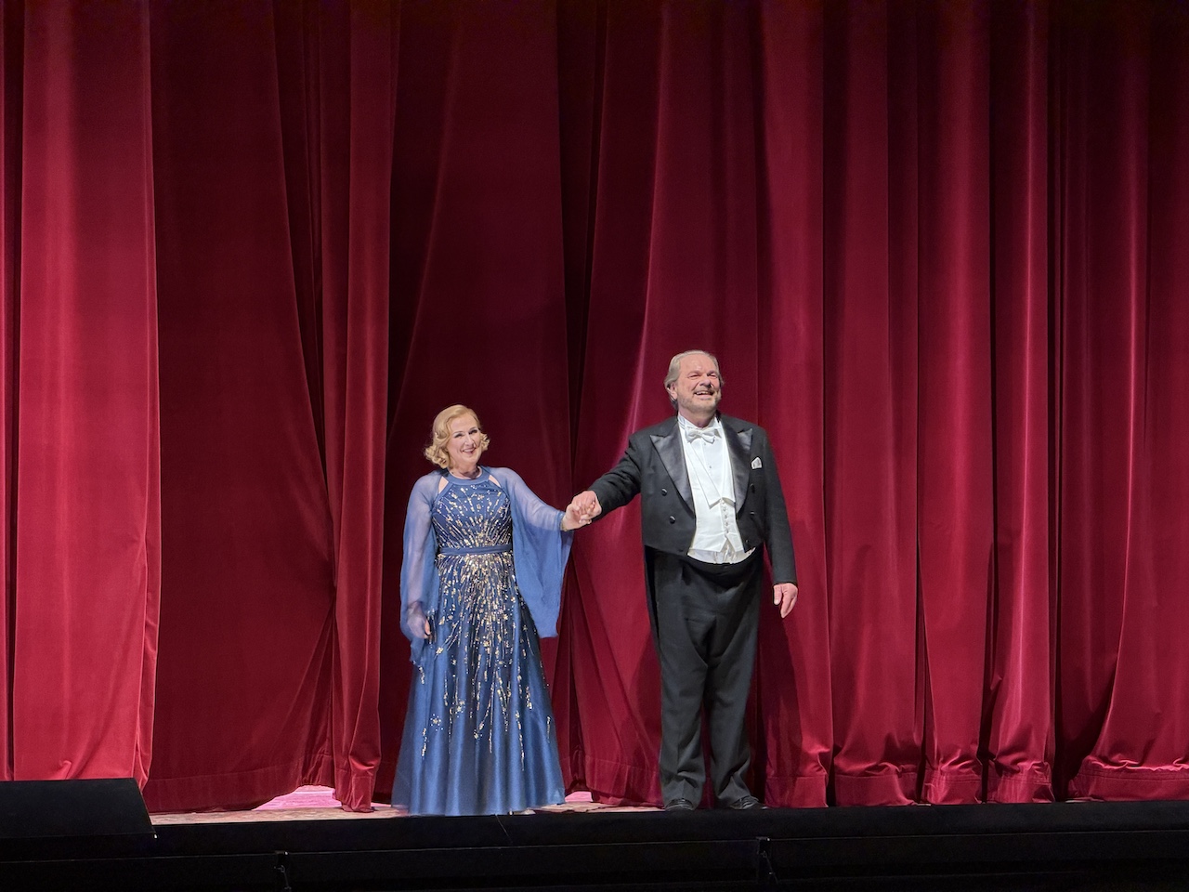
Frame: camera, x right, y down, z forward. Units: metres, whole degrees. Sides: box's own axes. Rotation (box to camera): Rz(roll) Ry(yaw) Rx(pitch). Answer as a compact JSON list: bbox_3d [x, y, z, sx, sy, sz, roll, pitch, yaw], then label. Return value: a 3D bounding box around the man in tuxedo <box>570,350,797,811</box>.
[{"bbox_3d":[0.365,0.549,14.000,0.900,1.870,0.480,-1,-2,-14],"label":"man in tuxedo"}]

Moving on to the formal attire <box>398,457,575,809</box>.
[{"bbox_3d":[-0.458,0.794,13.950,0.700,1.400,0.570,-1,-2,-8],"label":"formal attire"}]

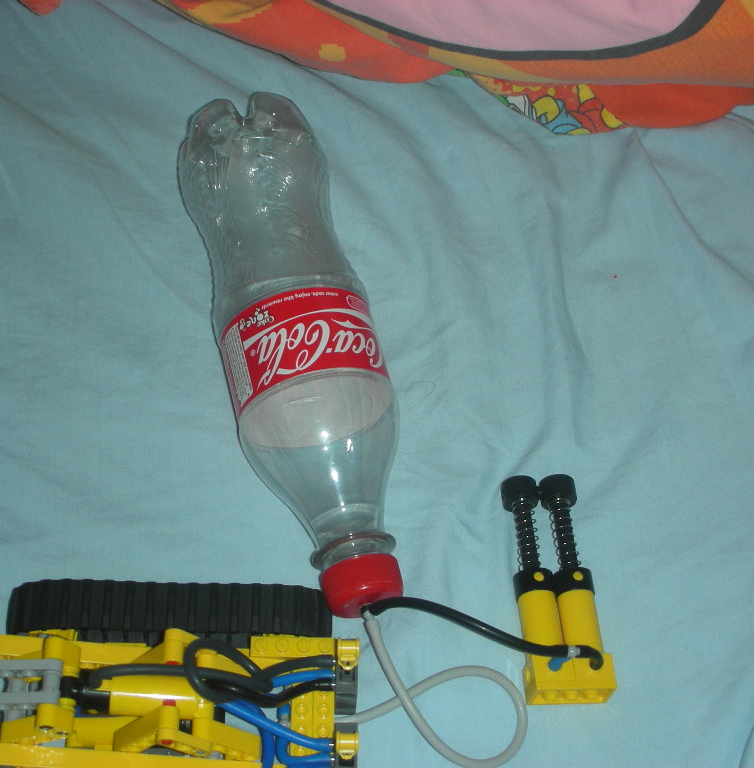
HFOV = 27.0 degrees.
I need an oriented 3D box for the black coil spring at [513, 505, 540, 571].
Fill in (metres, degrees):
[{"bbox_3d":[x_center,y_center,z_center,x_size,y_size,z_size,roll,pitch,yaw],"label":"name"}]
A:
[{"bbox_3d":[0.061,0.063,0.638,0.009,0.009,0.032,1,58,-11],"label":"black coil spring"}]

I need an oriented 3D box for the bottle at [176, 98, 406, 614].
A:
[{"bbox_3d":[-0.031,-0.014,0.640,0.067,0.065,0.231,-8,60,-16],"label":"bottle"}]

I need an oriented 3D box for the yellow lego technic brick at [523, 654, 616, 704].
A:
[{"bbox_3d":[0.075,0.114,0.608,0.032,0.016,0.014,1,58,-11],"label":"yellow lego technic brick"}]

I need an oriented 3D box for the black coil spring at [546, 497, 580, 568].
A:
[{"bbox_3d":[0.077,0.063,0.641,0.009,0.009,0.033,1,58,-11],"label":"black coil spring"}]

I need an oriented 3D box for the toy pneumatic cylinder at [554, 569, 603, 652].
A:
[{"bbox_3d":[0.080,0.093,0.623,0.016,0.016,0.037,1,58,-11],"label":"toy pneumatic cylinder"}]

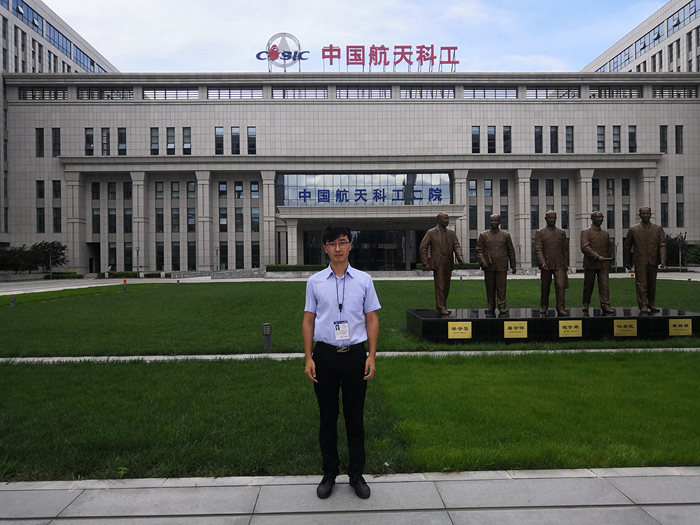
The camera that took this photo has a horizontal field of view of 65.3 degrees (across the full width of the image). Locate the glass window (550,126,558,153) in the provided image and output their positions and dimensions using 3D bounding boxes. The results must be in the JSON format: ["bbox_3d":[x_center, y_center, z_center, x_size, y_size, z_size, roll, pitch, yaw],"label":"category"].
[{"bbox_3d":[28.021,-16.792,74.905,1.067,3.926,0.200,-1,0,-1],"label":"glass window"}]

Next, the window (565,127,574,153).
[{"bbox_3d":[28.673,-16.036,71.241,1.044,3.551,0.150,-1,0,-2],"label":"window"}]

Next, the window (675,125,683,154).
[{"bbox_3d":[43.206,-16.128,71.682,0.990,3.770,0.150,-1,0,-2],"label":"window"}]

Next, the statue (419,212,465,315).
[{"bbox_3d":[1.844,0.007,10.970,0.820,2.030,0.660,-1,0,-35],"label":"statue"}]

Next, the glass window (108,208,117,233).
[{"bbox_3d":[-30.967,-5.386,71.028,1.066,3.175,0.150,-1,0,-2],"label":"glass window"}]

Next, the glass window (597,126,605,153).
[{"bbox_3d":[34.537,-16.849,75.067,1.085,3.949,0.200,-1,0,-1],"label":"glass window"}]

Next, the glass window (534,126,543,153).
[{"bbox_3d":[25.855,-16.780,74.851,1.079,3.923,0.200,-1,0,-1],"label":"glass window"}]

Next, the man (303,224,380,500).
[{"bbox_3d":[-0.056,0.631,3.610,0.510,1.770,0.310,-1,0,-1],"label":"man"}]

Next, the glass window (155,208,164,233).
[{"bbox_3d":[-24.135,-5.313,69.229,0.976,3.068,0.150,-1,0,-1],"label":"glass window"}]

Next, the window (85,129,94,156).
[{"bbox_3d":[-32.204,-14.919,67.433,1.000,3.409,0.150,-1,0,-1],"label":"window"}]

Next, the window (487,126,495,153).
[{"bbox_3d":[17.566,-15.073,67.542,0.910,3.420,0.150,-1,0,-2],"label":"window"}]

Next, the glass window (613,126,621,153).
[{"bbox_3d":[36.694,-16.868,75.121,1.059,3.965,0.200,-1,0,-1],"label":"glass window"}]

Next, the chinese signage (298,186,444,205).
[{"bbox_3d":[2.155,-7.117,57.395,15.032,1.440,0.250,-1,0,-1],"label":"chinese signage"}]

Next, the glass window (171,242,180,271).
[{"bbox_3d":[-22.037,-0.753,69.132,1.000,3.608,0.150,-1,0,-2],"label":"glass window"}]

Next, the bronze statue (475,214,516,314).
[{"bbox_3d":[2.870,0.012,10.800,0.800,1.942,0.580,-1,0,15],"label":"bronze statue"}]

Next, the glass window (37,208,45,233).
[{"bbox_3d":[-37.344,-5.043,66.029,0.910,3.000,0.150,-1,0,-2],"label":"glass window"}]

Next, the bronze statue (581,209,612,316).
[{"bbox_3d":[4.989,-0.014,11.050,0.640,2.040,0.600,-1,0,-4],"label":"bronze statue"}]

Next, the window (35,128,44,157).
[{"bbox_3d":[-41.567,-16.067,73.165,1.057,3.996,0.200,-1,0,-1],"label":"window"}]

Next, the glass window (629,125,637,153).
[{"bbox_3d":[38.889,-16.901,75.176,1.074,3.982,0.200,-1,0,-1],"label":"glass window"}]

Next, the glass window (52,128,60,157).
[{"bbox_3d":[-39.372,-16.079,73.220,1.085,3.999,0.200,-1,0,-1],"label":"glass window"}]

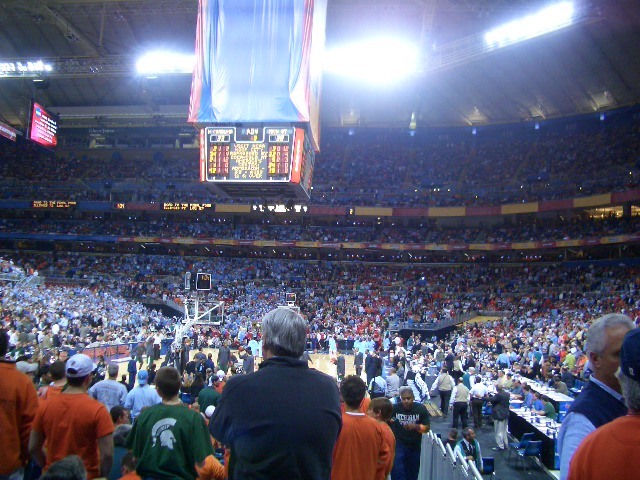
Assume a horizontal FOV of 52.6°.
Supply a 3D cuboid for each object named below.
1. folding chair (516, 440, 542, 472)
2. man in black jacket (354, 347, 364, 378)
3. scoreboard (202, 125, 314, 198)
[{"bbox_3d":[5.156,5.263,15.956,0.460,0.780,0.520,2,-7,-8],"label":"folding chair"},{"bbox_3d":[2.026,6.507,33.809,0.540,1.760,0.360,-4,-8,38],"label":"man in black jacket"},{"bbox_3d":[-4.098,-4.945,43.880,6.750,3.650,6.750,1,-6,5],"label":"scoreboard"}]

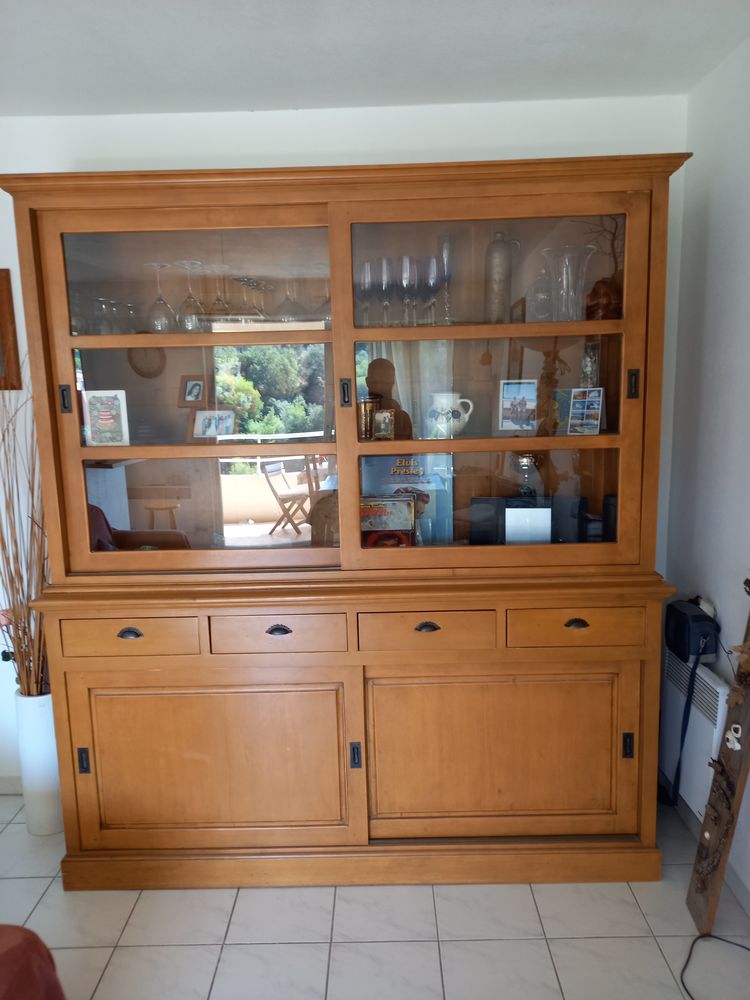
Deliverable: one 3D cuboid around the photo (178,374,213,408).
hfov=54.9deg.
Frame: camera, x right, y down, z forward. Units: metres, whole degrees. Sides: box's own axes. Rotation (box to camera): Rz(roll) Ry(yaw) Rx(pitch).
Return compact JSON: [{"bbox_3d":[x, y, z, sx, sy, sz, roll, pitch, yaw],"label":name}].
[{"bbox_3d":[-0.578,-0.347,2.317,0.106,0.108,0.025,1,-5,16],"label":"photo"}]

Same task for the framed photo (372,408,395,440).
[{"bbox_3d":[0.026,-0.232,2.247,0.067,0.099,0.026,-1,1,4],"label":"framed photo"}]

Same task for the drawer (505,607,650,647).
[{"bbox_3d":[0.596,0.348,2.316,0.408,0.116,0.400,-1,8,1],"label":"drawer"}]

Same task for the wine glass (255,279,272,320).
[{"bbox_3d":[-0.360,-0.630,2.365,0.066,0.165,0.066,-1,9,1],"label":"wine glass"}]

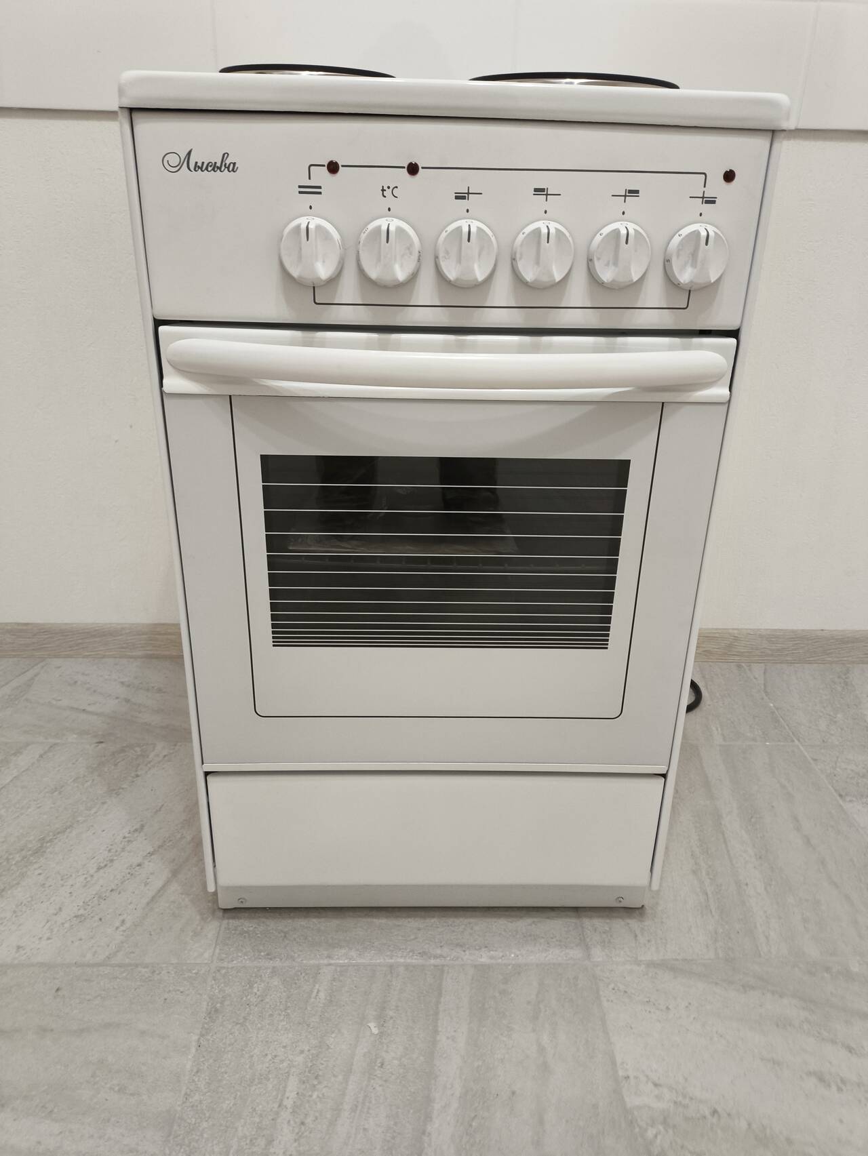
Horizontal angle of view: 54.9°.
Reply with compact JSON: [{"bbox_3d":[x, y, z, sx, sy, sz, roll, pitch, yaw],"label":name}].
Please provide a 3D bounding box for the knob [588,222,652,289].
[{"bbox_3d":[0.147,-0.251,0.652,0.050,0.050,0.023,1,24,-2],"label":"knob"}]

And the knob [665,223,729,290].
[{"bbox_3d":[0.208,-0.251,0.654,0.050,0.050,0.023,1,24,-2],"label":"knob"}]

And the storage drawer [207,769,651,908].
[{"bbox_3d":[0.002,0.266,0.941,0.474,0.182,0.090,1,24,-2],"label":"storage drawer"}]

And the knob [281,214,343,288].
[{"bbox_3d":[-0.095,-0.252,0.645,0.050,0.050,0.023,1,24,-2],"label":"knob"}]

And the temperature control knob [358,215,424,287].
[{"bbox_3d":[-0.035,-0.252,0.647,0.050,0.050,0.023,1,24,-2],"label":"temperature control knob"}]

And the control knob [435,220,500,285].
[{"bbox_3d":[0.026,-0.251,0.649,0.050,0.050,0.023,1,24,-2],"label":"control knob"}]

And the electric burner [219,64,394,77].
[{"bbox_3d":[-0.105,-0.406,0.699,0.149,0.018,0.149,1,24,-2],"label":"electric burner"}]

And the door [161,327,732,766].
[{"bbox_3d":[0.010,0.004,0.764,0.479,0.438,0.077,1,24,-2],"label":"door"}]

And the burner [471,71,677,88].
[{"bbox_3d":[0.107,-0.403,0.706,0.185,0.018,0.185,1,24,-2],"label":"burner"}]

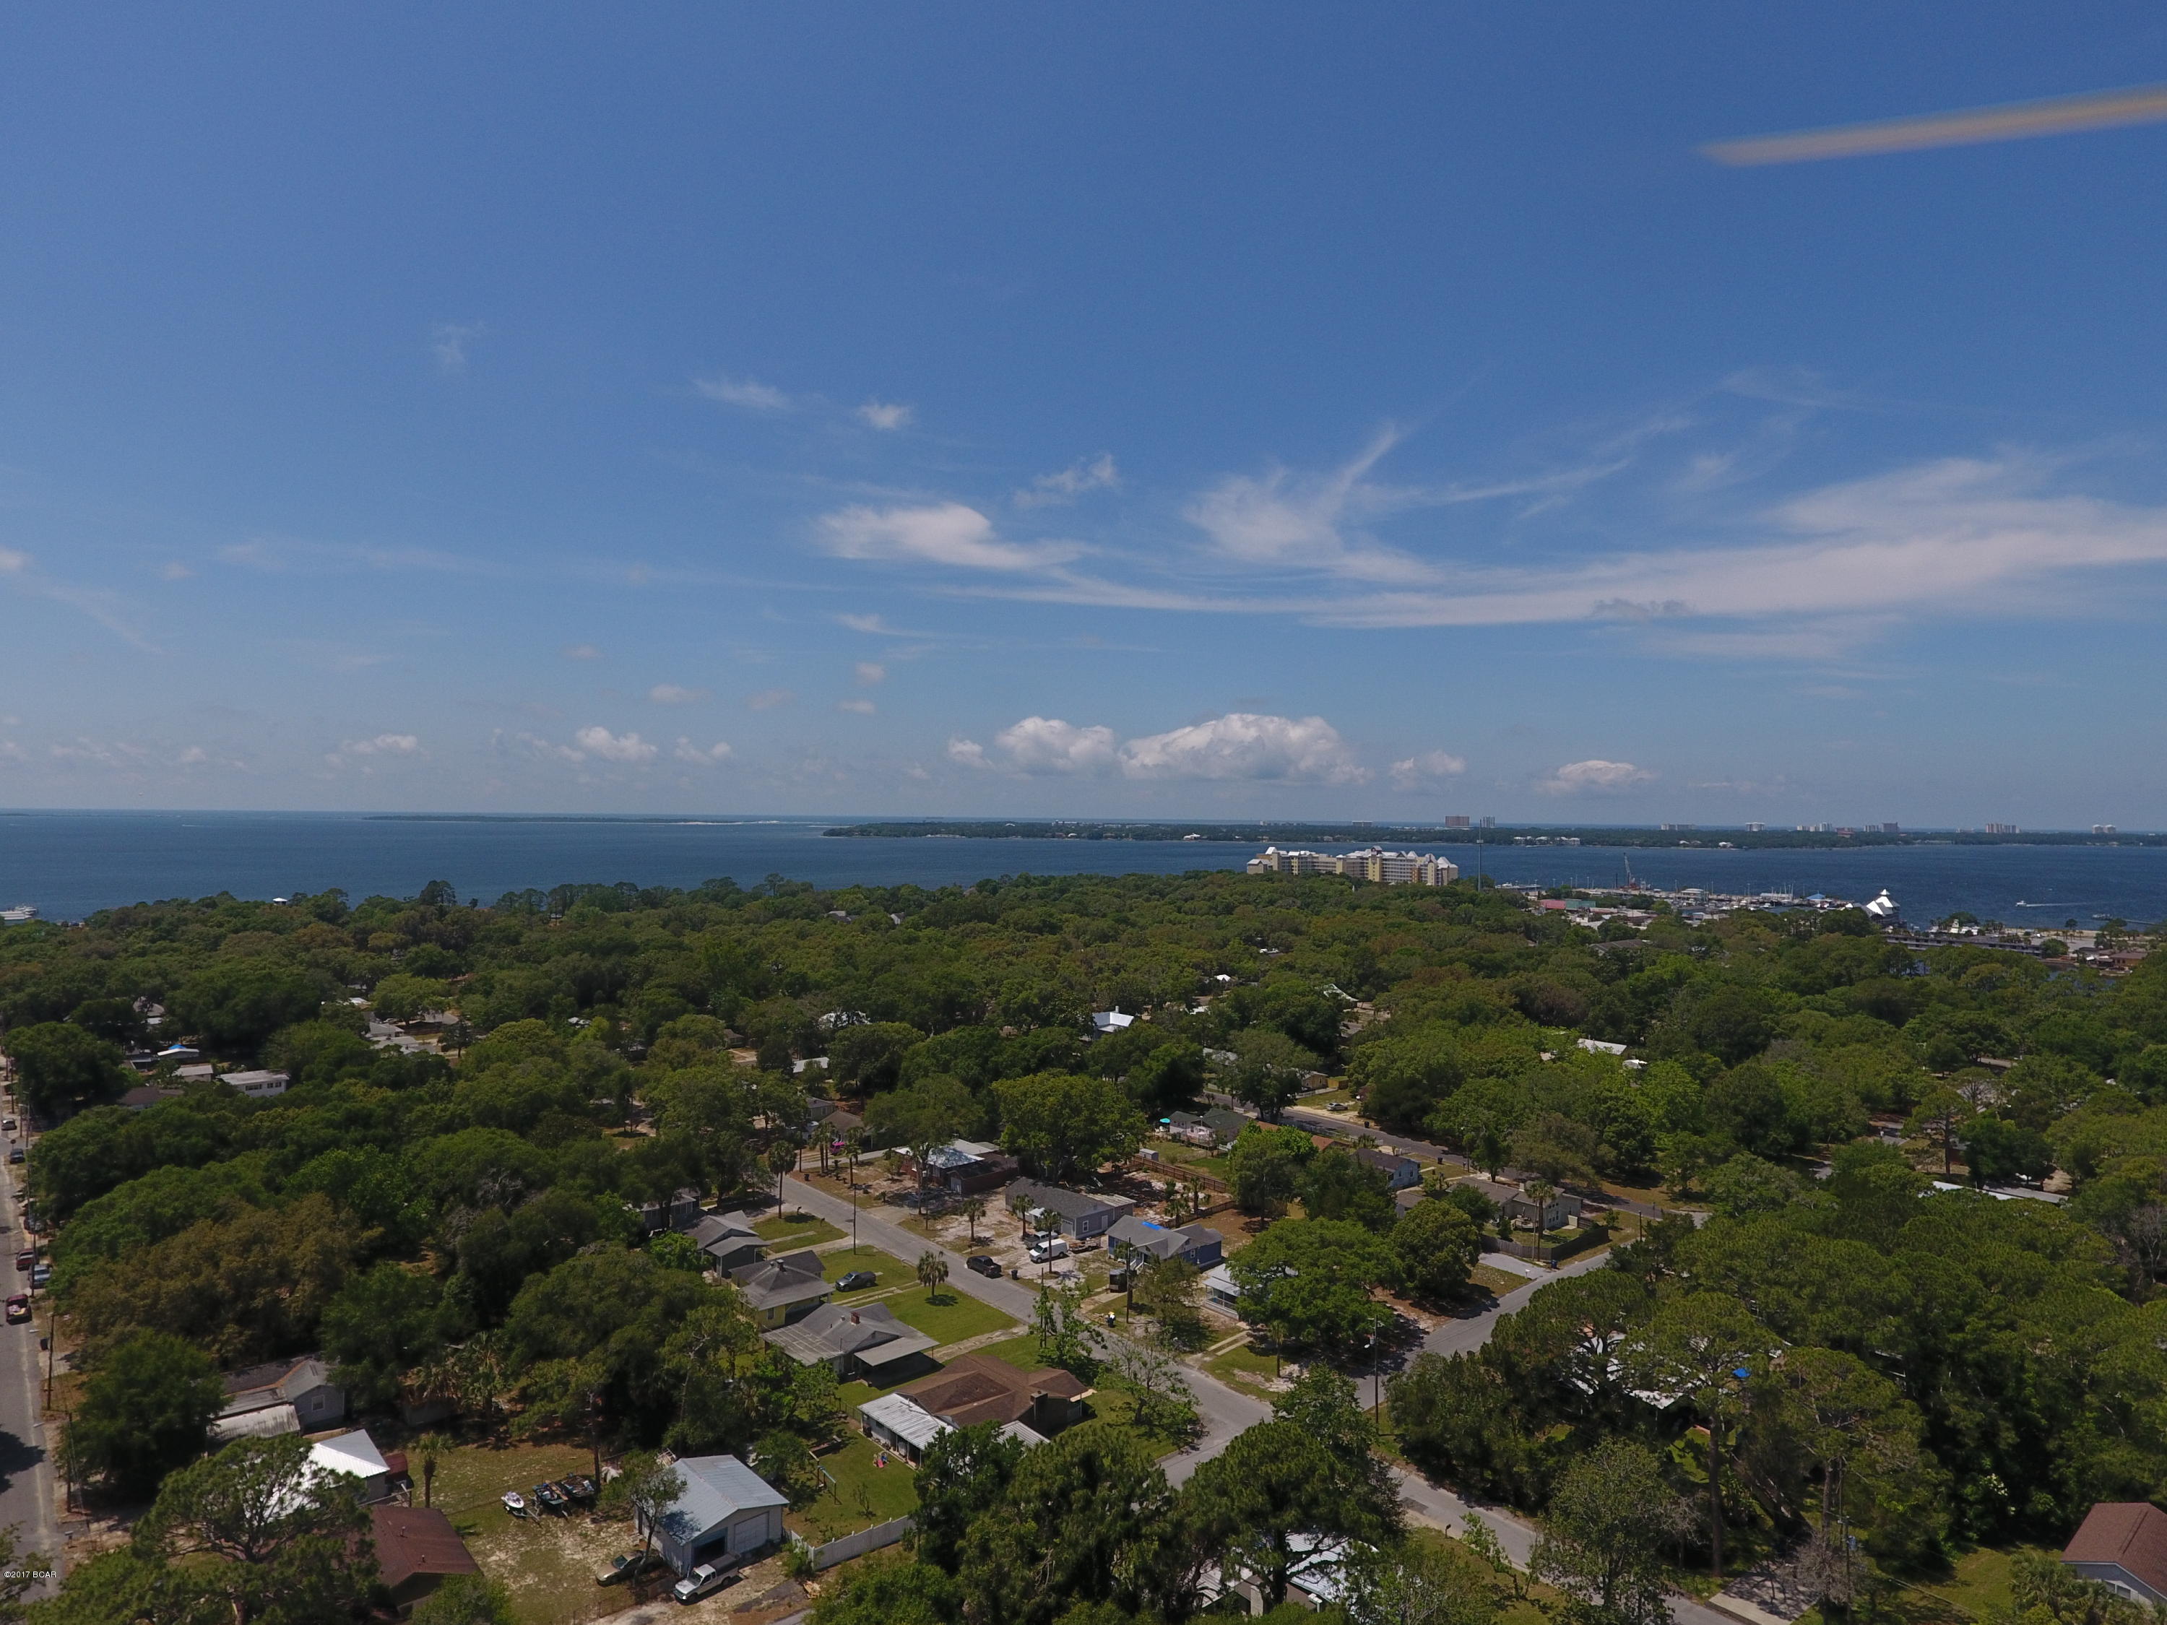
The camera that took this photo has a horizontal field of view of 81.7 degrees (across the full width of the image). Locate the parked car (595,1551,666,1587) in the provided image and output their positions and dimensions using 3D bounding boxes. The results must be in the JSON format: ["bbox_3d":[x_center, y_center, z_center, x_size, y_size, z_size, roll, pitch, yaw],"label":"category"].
[{"bbox_3d":[-36.598,61.116,101.176,4.900,1.420,1.800,1,0,-38],"label":"parked car"}]

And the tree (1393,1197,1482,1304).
[{"bbox_3d":[45.534,56.297,161.111,11.160,12.710,11.160,0,0,0],"label":"tree"}]

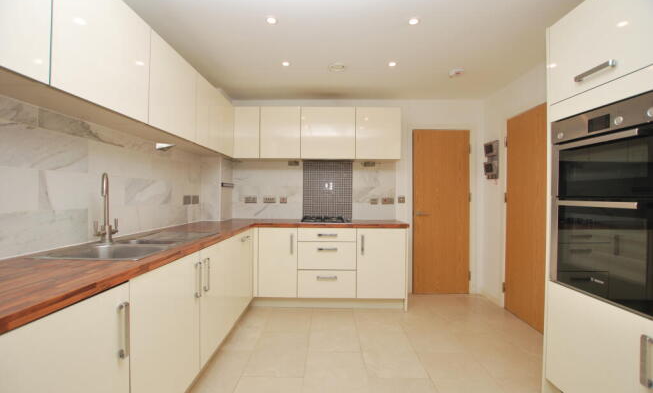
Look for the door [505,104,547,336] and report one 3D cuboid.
[{"bbox_3d":[1.901,0.190,2.502,0.045,1.980,0.730,0,0,0],"label":"door"}]

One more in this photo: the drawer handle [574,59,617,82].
[{"bbox_3d":[1.270,-0.589,1.288,0.037,0.021,0.186,0,0,0],"label":"drawer handle"}]

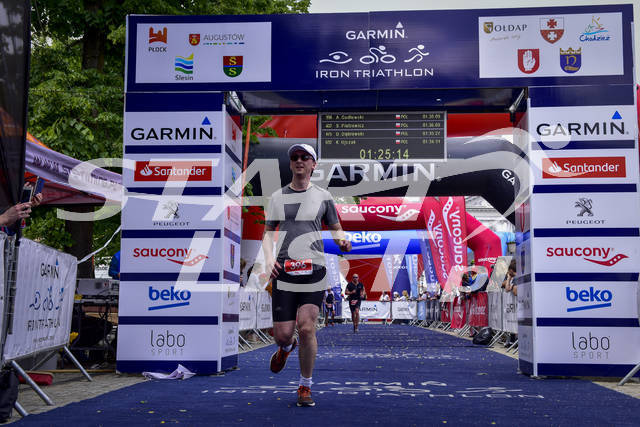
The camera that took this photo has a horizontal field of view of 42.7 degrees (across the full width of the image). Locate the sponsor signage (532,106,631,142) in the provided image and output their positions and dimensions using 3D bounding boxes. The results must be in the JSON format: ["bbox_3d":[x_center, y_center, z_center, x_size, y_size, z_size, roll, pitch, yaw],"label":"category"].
[{"bbox_3d":[2.596,-0.886,8.136,1.032,0.348,0.040,0,-7,5],"label":"sponsor signage"}]

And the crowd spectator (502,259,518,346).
[{"bbox_3d":[3.570,1.572,14.600,0.500,1.620,0.500,1,-7,-3],"label":"crowd spectator"}]

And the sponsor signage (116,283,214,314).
[{"bbox_3d":[-1.518,0.859,8.253,1.020,0.352,0.040,0,-7,5],"label":"sponsor signage"}]

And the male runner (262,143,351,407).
[{"bbox_3d":[-0.086,0.407,5.620,0.580,1.760,0.650,0,-7,2],"label":"male runner"}]

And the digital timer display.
[{"bbox_3d":[0.701,-0.858,9.189,1.421,0.563,0.100,0,-7,5],"label":"digital timer display"}]

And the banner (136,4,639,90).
[{"bbox_3d":[0.543,-1.636,8.205,5.039,0.808,0.120,0,-7,4],"label":"banner"}]

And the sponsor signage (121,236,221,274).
[{"bbox_3d":[-1.515,0.424,8.305,1.020,0.356,0.040,0,-7,5],"label":"sponsor signage"}]

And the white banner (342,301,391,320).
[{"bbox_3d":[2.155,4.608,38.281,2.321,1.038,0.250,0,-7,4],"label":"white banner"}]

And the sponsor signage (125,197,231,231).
[{"bbox_3d":[-1.513,-0.007,8.357,1.020,0.343,0.040,0,-7,5],"label":"sponsor signage"}]

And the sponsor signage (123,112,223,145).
[{"bbox_3d":[-1.472,-0.852,8.229,1.004,0.352,0.050,0,-7,4],"label":"sponsor signage"}]

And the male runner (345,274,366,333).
[{"bbox_3d":[1.063,2.696,24.500,0.620,1.750,0.550,0,-7,-1],"label":"male runner"}]

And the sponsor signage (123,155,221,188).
[{"bbox_3d":[-1.510,-0.438,8.408,1.020,0.355,0.040,0,-7,5],"label":"sponsor signage"}]

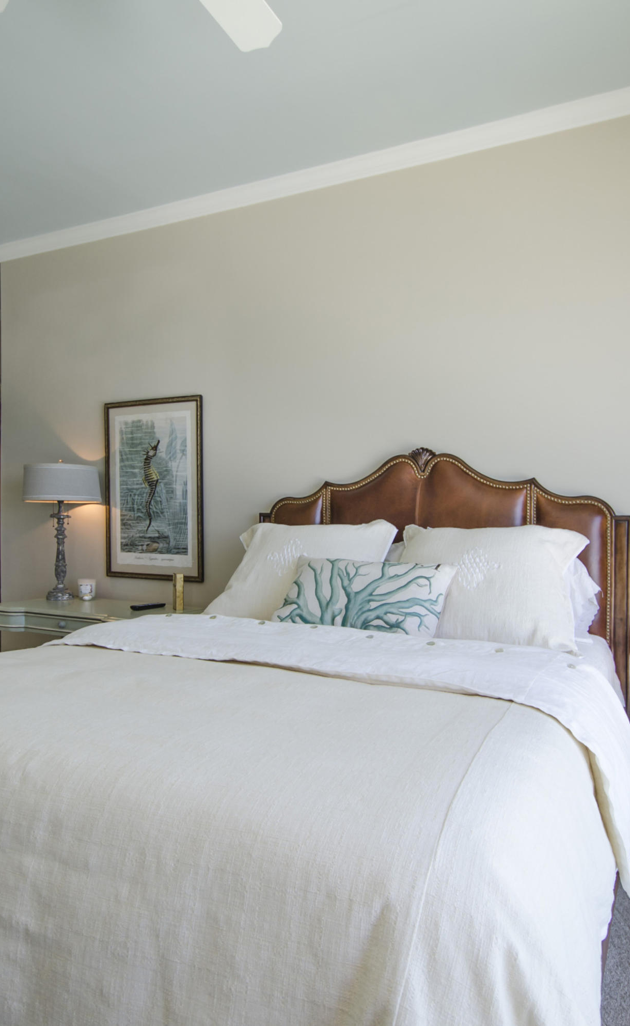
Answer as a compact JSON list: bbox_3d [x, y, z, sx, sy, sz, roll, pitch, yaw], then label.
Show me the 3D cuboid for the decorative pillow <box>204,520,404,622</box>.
[{"bbox_3d":[-0.053,0.247,2.553,0.710,0.500,0.180,1,-41,26],"label":"decorative pillow"}]

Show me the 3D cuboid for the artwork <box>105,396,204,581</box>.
[{"bbox_3d":[-0.854,-0.122,3.384,0.648,0.940,0.030,1,1,26],"label":"artwork"}]

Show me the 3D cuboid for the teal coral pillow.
[{"bbox_3d":[0.158,0.297,2.259,0.610,0.330,0.140,1,-41,26],"label":"teal coral pillow"}]

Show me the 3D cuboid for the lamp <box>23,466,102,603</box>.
[{"bbox_3d":[-1.325,0.103,3.406,0.390,0.745,0.390,1,1,26],"label":"lamp"}]

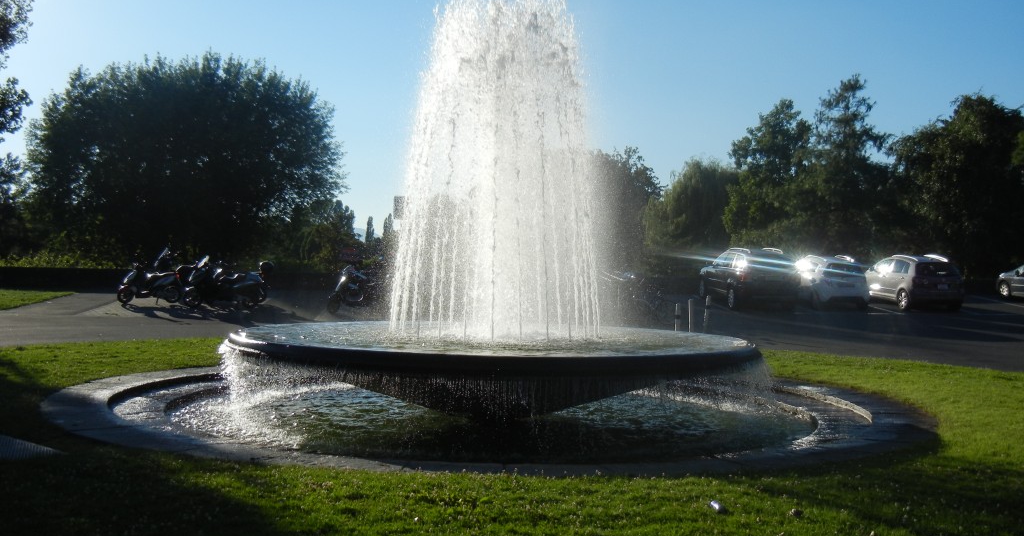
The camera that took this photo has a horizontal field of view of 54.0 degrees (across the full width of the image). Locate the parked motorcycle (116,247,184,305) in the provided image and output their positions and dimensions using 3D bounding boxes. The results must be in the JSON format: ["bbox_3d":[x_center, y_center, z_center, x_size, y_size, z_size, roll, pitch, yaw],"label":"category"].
[{"bbox_3d":[-10.019,0.359,27.800,1.850,1.240,0.740,1,0,-12],"label":"parked motorcycle"}]

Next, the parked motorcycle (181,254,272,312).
[{"bbox_3d":[-7.802,0.379,27.200,2.150,1.320,0.800,1,0,-7],"label":"parked motorcycle"}]

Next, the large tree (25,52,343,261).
[{"bbox_3d":[-14.044,-4.297,43.000,13.400,9.800,12.500,1,0,0],"label":"large tree"}]

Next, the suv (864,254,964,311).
[{"bbox_3d":[12.230,0.330,31.100,1.780,1.600,4.200,1,3,-2],"label":"suv"}]

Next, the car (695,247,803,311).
[{"bbox_3d":[6.900,0.180,29.900,1.870,1.740,4.600,1,3,-3],"label":"car"}]

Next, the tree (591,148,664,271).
[{"bbox_3d":[6.372,-3.027,58.000,5.000,8.000,5.000,1,0,0],"label":"tree"}]

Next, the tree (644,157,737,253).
[{"bbox_3d":[11.891,-3.297,67.000,6.800,8.600,6.800,1,0,0],"label":"tree"}]

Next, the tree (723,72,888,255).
[{"bbox_3d":[14.054,-4.033,48.000,7.800,10.100,7.600,1,0,0],"label":"tree"}]

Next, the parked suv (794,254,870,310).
[{"bbox_3d":[9.620,0.310,31.000,1.780,1.600,4.250,1,3,0],"label":"parked suv"}]

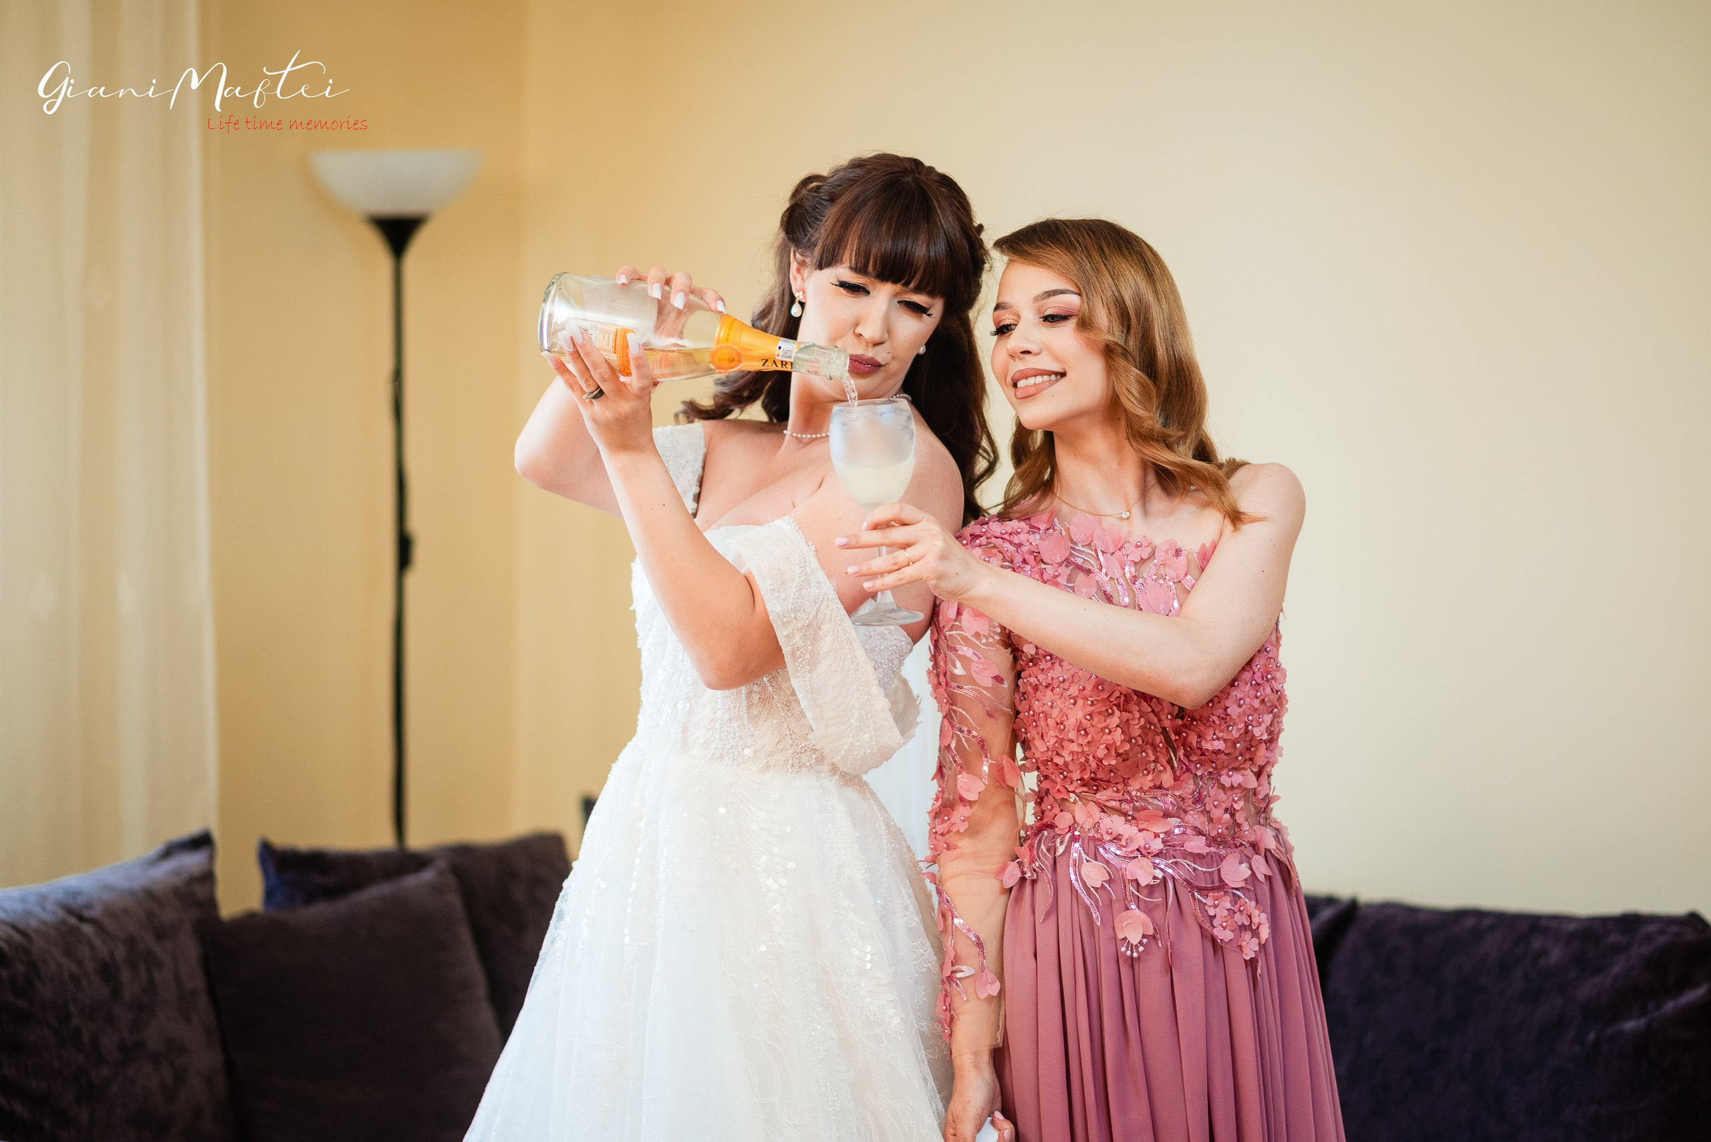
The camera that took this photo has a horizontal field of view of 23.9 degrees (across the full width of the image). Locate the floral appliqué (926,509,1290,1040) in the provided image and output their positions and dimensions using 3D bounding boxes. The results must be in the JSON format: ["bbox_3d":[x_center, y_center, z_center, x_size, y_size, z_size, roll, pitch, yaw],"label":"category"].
[{"bbox_3d":[0.254,0.205,4.070,0.355,0.520,0.230,1,5,2],"label":"floral appliqué"}]

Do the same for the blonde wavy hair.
[{"bbox_3d":[0.270,-0.199,4.080,0.240,0.305,0.240,1,5,35],"label":"blonde wavy hair"}]

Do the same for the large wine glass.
[{"bbox_3d":[0.023,-0.059,3.900,0.084,0.210,0.084,-3,7,0],"label":"large wine glass"}]

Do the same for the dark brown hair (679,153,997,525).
[{"bbox_3d":[-0.017,-0.234,4.100,0.310,0.370,0.260,2,5,-10],"label":"dark brown hair"}]

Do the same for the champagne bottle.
[{"bbox_3d":[-0.155,-0.228,3.950,0.304,0.087,0.087,10,21,17],"label":"champagne bottle"}]

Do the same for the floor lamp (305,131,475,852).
[{"bbox_3d":[-0.721,0.232,6.370,0.265,1.780,0.265,0,5,0],"label":"floor lamp"}]

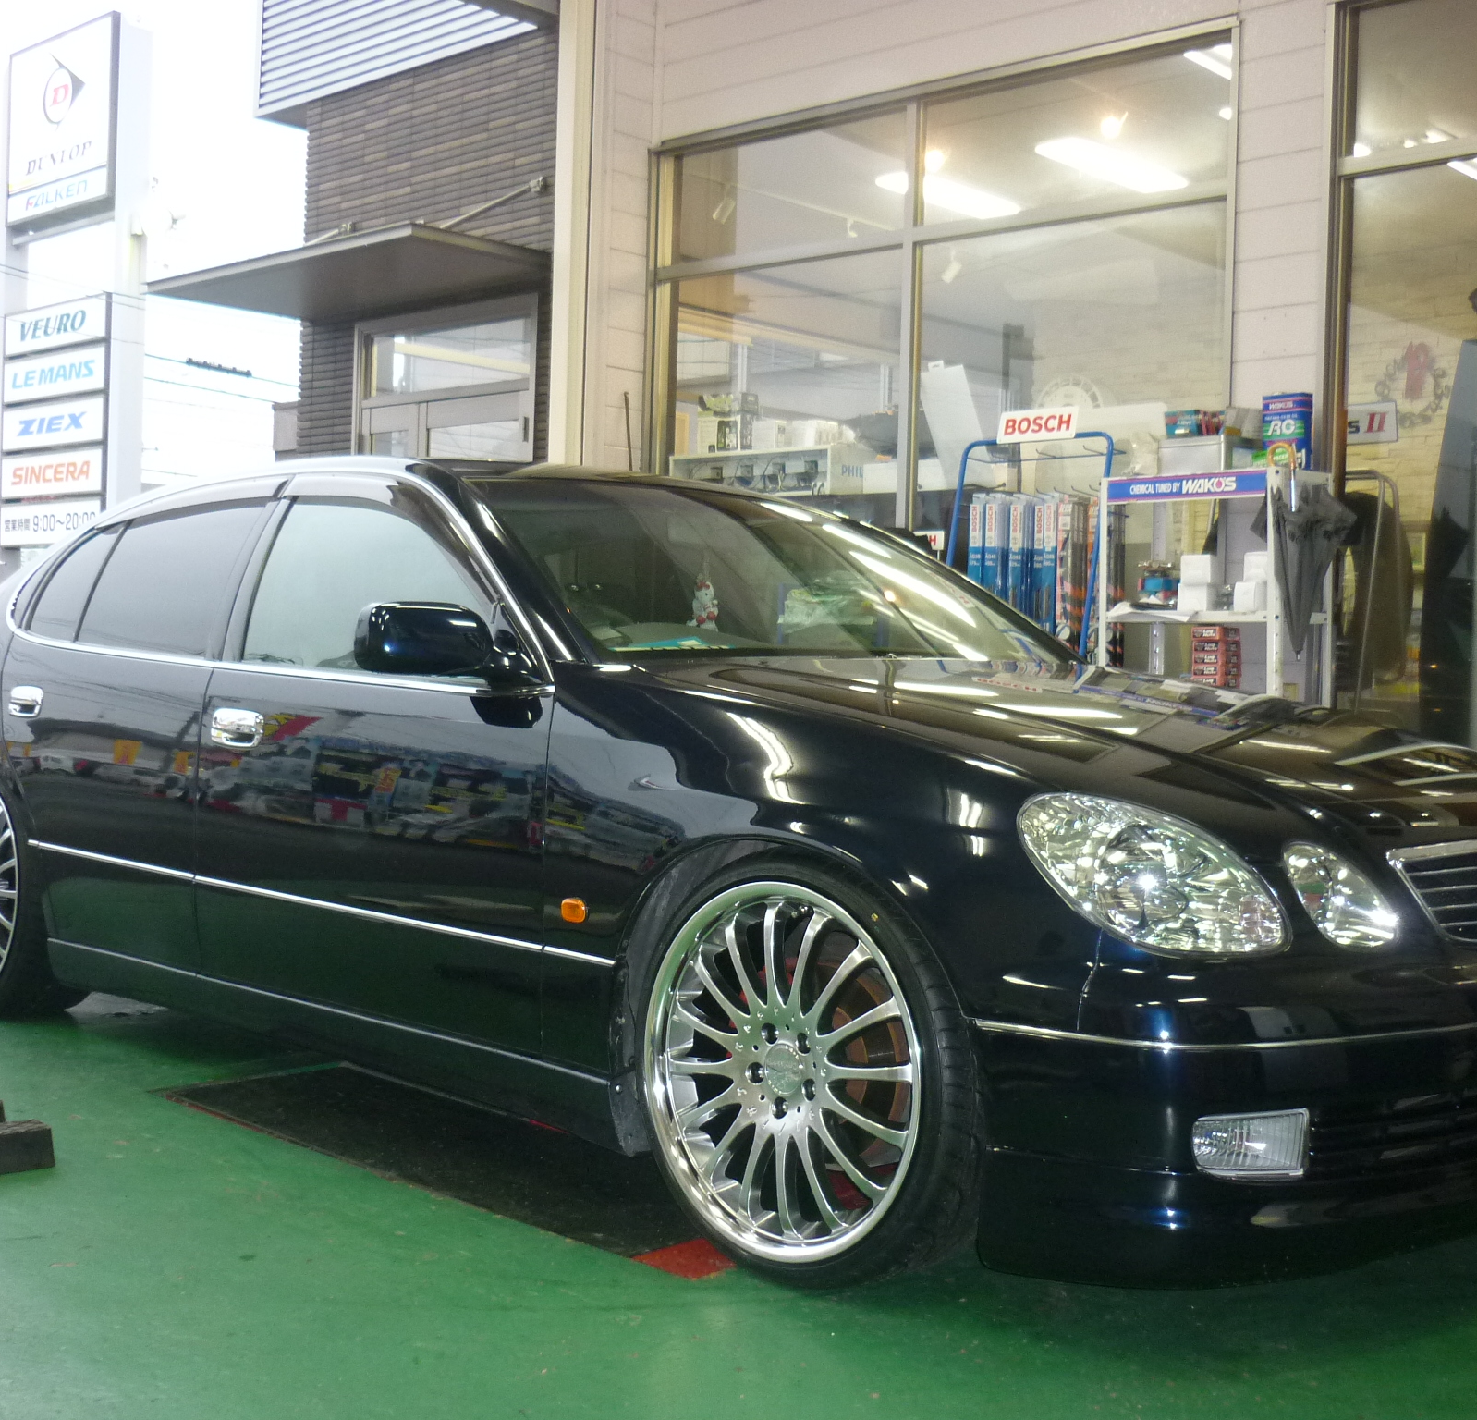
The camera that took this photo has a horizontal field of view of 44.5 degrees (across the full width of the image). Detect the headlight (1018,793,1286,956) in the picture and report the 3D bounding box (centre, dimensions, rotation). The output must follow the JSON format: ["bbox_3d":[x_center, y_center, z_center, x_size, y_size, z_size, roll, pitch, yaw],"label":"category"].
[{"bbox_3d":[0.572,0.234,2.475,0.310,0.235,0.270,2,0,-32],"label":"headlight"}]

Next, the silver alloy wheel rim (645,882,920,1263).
[{"bbox_3d":[0.127,0.536,2.761,0.557,0.557,0.225,2,0,44],"label":"silver alloy wheel rim"}]

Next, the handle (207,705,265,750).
[{"bbox_3d":[-1.030,0.037,3.712,0.185,0.085,0.050,2,1,44],"label":"handle"}]

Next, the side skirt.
[{"bbox_3d":[-0.891,0.623,3.619,2.060,0.110,0.080,2,1,44],"label":"side skirt"}]

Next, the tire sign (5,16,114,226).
[{"bbox_3d":[-7.475,-6.500,20.076,2.187,1.960,0.220,2,0,41],"label":"tire sign"}]

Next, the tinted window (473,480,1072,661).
[{"bbox_3d":[0.077,-0.303,3.904,1.450,0.180,0.750,1,30,-46],"label":"tinted window"}]

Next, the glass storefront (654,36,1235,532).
[{"bbox_3d":[0.542,-0.790,5.785,2.170,2.300,0.100,2,0,38],"label":"glass storefront"}]

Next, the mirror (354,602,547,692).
[{"bbox_3d":[-0.520,-0.119,3.219,0.200,0.155,0.230,2,0,44],"label":"mirror"}]

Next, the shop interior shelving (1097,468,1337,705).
[{"bbox_3d":[1.234,0.143,4.700,0.460,1.460,0.360,2,0,38],"label":"shop interior shelving"}]

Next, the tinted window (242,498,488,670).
[{"bbox_3d":[-0.709,-0.260,3.636,0.920,0.410,0.070,2,-21,44],"label":"tinted window"}]

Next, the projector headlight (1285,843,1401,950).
[{"bbox_3d":[0.836,0.264,2.524,0.185,0.155,0.150,1,0,-38],"label":"projector headlight"}]

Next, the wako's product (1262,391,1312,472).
[{"bbox_3d":[1.411,-0.702,4.623,0.110,0.200,0.065,2,0,38],"label":"wako's product"}]

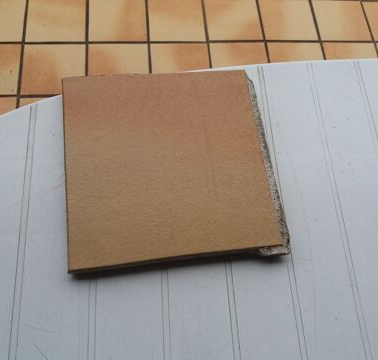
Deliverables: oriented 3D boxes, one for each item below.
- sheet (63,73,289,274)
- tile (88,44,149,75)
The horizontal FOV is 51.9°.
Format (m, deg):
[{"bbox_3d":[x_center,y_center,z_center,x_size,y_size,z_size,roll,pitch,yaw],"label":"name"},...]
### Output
[{"bbox_3d":[-0.018,-0.018,0.400,0.209,0.018,0.202,-5,70,-9],"label":"sheet"},{"bbox_3d":[-0.236,-0.376,1.314,0.200,0.010,0.200,-3,68,-6],"label":"tile"}]

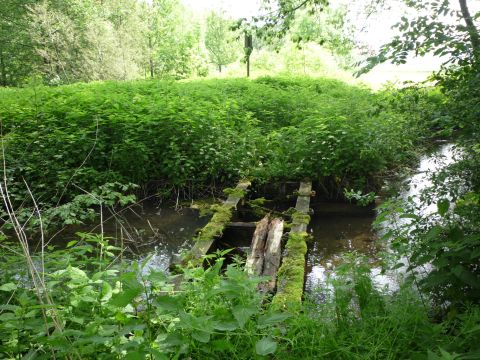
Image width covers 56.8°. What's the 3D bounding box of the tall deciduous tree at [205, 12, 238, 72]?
[{"bbox_3d":[-1.433,-10.612,34.370,2.700,4.600,2.600,-1,14,-2],"label":"tall deciduous tree"}]

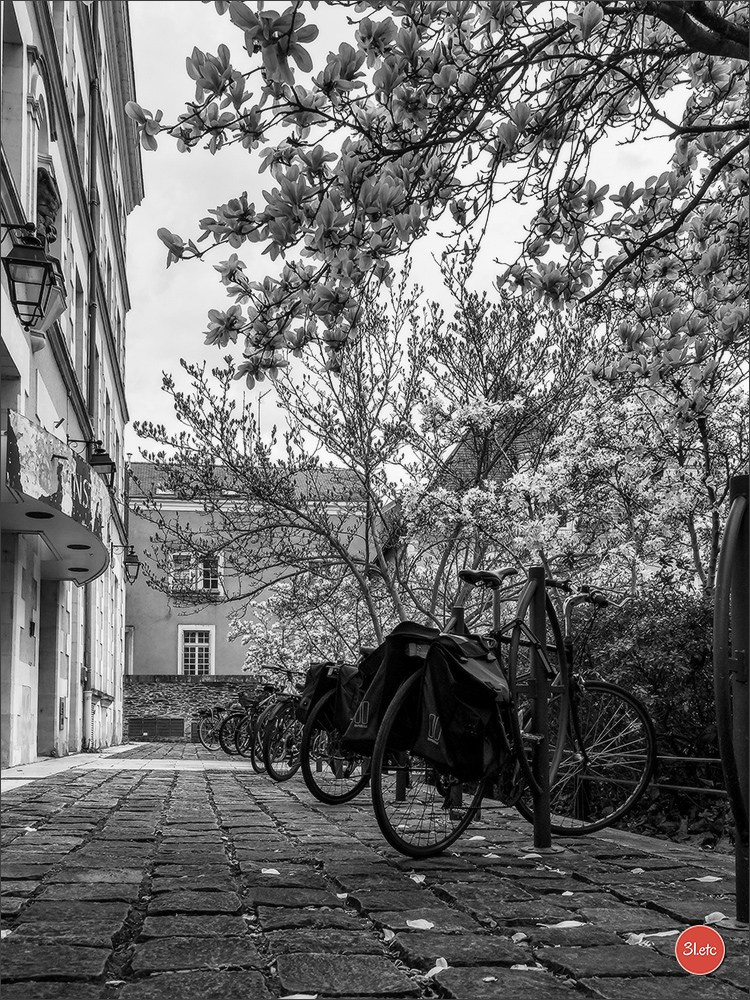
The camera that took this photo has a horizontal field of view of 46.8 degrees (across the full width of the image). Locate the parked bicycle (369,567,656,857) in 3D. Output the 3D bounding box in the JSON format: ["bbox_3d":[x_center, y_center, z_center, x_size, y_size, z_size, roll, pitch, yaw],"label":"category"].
[{"bbox_3d":[0.579,0.851,3.570,0.600,1.120,1.740,-12,-17,43],"label":"parked bicycle"}]

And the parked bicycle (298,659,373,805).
[{"bbox_3d":[0.146,1.374,5.400,0.580,1.060,1.740,-10,-15,39],"label":"parked bicycle"}]

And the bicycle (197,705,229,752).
[{"bbox_3d":[-2.649,4.200,16.000,0.550,0.980,1.650,-9,-15,36],"label":"bicycle"}]

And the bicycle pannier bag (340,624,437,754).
[{"bbox_3d":[0.075,0.724,3.330,0.220,0.480,0.370,-11,-16,42],"label":"bicycle pannier bag"}]

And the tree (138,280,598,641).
[{"bbox_3d":[-0.121,0.306,10.000,5.000,5.500,4.500,0,-12,0],"label":"tree"}]

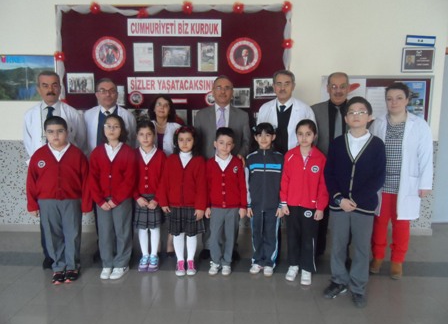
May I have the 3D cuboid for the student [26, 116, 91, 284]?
[{"bbox_3d":[-1.286,0.290,2.441,0.475,1.291,0.300,-1,6,-10],"label":"student"}]

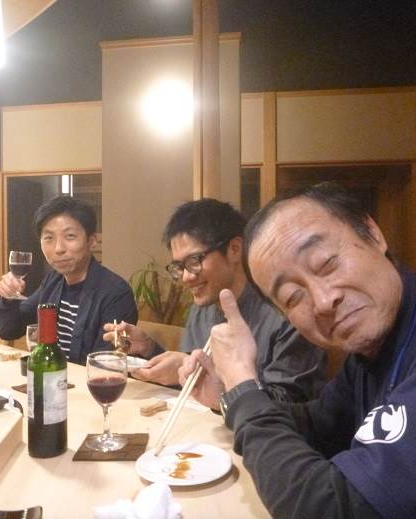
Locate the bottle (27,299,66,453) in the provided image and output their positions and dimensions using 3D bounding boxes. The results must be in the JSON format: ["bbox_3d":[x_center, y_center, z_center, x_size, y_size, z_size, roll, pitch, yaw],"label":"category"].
[{"bbox_3d":[-0.261,0.184,0.810,0.064,0.238,0.064,0,-1,8],"label":"bottle"}]

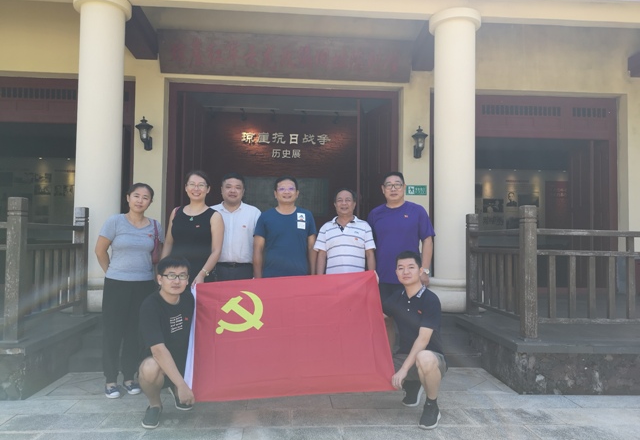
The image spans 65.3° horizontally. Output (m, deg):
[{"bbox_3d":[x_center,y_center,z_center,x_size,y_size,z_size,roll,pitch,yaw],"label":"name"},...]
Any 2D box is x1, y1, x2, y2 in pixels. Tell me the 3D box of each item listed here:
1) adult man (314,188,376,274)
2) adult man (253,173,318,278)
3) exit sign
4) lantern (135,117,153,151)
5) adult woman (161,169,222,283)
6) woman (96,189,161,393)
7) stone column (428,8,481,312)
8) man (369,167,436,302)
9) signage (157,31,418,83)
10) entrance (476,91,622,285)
[{"bbox_3d":[0.207,0.539,4.210,0.500,1.606,0.300,1,-2,2],"label":"adult man"},{"bbox_3d":[-0.281,0.510,3.949,0.500,1.700,0.290,1,-2,-3],"label":"adult man"},{"bbox_3d":[1.408,-0.428,7.254,0.309,0.143,0.020,1,-2,-4],"label":"exit sign"},{"bbox_3d":[-2.416,-1.185,6.874,0.235,0.476,0.270,1,-2,-4],"label":"lantern"},{"bbox_3d":[-0.954,0.490,3.779,0.470,1.710,0.320,1,-2,-6],"label":"adult woman"},{"bbox_3d":[-1.474,0.527,3.858,0.500,1.630,0.330,1,-2,-13],"label":"woman"},{"bbox_3d":[1.607,-0.686,5.964,0.680,3.480,0.680,1,-2,-4],"label":"stone column"},{"bbox_3d":[0.648,0.488,4.020,0.530,1.770,0.310,0,-2,10],"label":"man"},{"bbox_3d":[-0.466,-2.381,7.300,3.660,0.590,0.080,0,20,-4],"label":"signage"},{"bbox_3d":[3.073,-0.422,7.553,2.957,3.037,0.270,1,-2,-4],"label":"entrance"}]

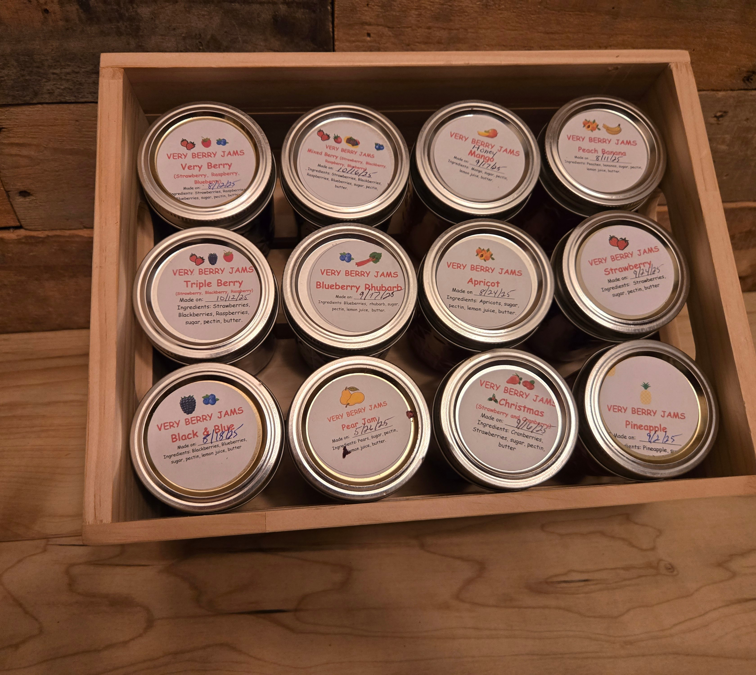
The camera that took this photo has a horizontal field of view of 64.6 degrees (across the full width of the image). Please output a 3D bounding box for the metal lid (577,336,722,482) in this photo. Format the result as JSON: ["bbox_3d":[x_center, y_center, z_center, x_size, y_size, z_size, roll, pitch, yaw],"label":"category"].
[{"bbox_3d":[0.141,0.037,0.313,0.073,0.015,0.073,1,77,-4],"label":"metal lid"}]

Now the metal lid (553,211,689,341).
[{"bbox_3d":[0.133,-0.034,0.327,0.073,0.015,0.073,1,77,-4],"label":"metal lid"}]

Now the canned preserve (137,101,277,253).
[{"bbox_3d":[-0.096,-0.084,0.364,0.073,0.096,0.073,-3,77,-5],"label":"canned preserve"}]

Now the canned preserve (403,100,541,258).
[{"bbox_3d":[0.052,-0.089,0.376,0.073,0.096,0.073,1,77,-4],"label":"canned preserve"}]

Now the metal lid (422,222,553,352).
[{"bbox_3d":[0.059,-0.029,0.322,0.073,0.015,0.073,1,77,-4],"label":"metal lid"}]

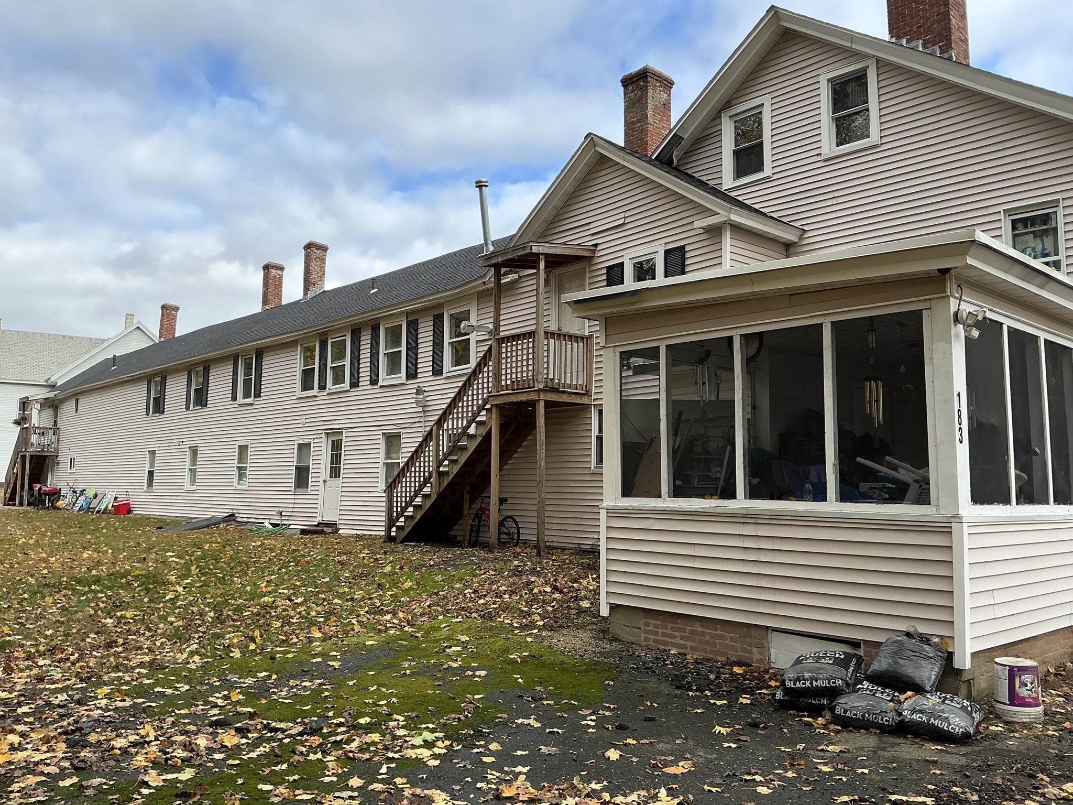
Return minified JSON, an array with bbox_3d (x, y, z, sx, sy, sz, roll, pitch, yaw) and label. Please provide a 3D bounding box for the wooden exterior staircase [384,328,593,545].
[{"bbox_3d":[-0.938,0.755,15.063,1.160,3.490,4.220,6,-8,-43],"label":"wooden exterior staircase"}]

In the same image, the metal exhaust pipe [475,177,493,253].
[{"bbox_3d":[-1.213,-4.406,20.553,0.335,1.813,0.335,-5,-6,-1],"label":"metal exhaust pipe"}]

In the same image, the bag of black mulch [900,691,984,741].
[{"bbox_3d":[2.601,1.954,5.461,0.540,0.160,0.430,6,-8,-40],"label":"bag of black mulch"}]

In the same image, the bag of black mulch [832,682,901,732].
[{"bbox_3d":[2.259,1.990,5.758,0.450,0.170,0.660,-3,-7,34],"label":"bag of black mulch"}]

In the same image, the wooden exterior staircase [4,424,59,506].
[{"bbox_3d":[-21.434,2.748,36.831,1.120,3.240,3.350,6,-8,-43],"label":"wooden exterior staircase"}]

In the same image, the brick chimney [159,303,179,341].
[{"bbox_3d":[-16.276,-3.560,38.347,0.671,1.622,0.651,6,-8,-43],"label":"brick chimney"}]

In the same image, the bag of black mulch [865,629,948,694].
[{"bbox_3d":[2.526,1.759,5.880,0.430,0.180,0.480,-6,23,46],"label":"bag of black mulch"}]

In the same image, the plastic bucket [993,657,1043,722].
[{"bbox_3d":[3.239,1.926,5.830,0.290,0.360,0.290,0,-6,1],"label":"plastic bucket"}]

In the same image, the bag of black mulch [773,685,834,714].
[{"bbox_3d":[1.927,2.009,6.020,0.430,0.150,0.550,-3,-7,29],"label":"bag of black mulch"}]

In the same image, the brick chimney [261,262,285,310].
[{"bbox_3d":[-8.938,-3.858,29.494,0.600,1.670,0.440,6,-8,-43],"label":"brick chimney"}]

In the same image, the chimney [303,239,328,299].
[{"bbox_3d":[-6.784,-3.975,26.517,0.600,1.750,0.440,6,-8,-43],"label":"chimney"}]

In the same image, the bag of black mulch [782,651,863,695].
[{"bbox_3d":[1.998,1.841,5.994,0.450,0.180,0.640,-2,-7,27],"label":"bag of black mulch"}]

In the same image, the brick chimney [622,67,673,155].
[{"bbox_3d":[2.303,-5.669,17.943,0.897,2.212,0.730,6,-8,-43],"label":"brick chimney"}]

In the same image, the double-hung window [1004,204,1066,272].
[{"bbox_3d":[6.705,-1.955,11.682,0.120,1.494,0.727,6,-8,-43],"label":"double-hung window"}]

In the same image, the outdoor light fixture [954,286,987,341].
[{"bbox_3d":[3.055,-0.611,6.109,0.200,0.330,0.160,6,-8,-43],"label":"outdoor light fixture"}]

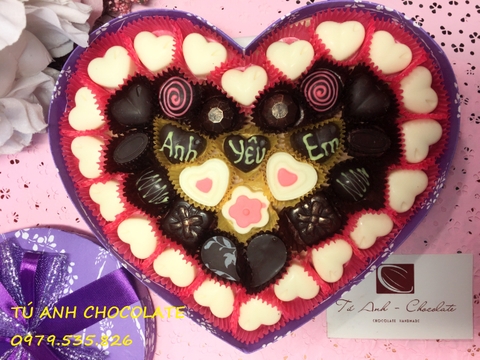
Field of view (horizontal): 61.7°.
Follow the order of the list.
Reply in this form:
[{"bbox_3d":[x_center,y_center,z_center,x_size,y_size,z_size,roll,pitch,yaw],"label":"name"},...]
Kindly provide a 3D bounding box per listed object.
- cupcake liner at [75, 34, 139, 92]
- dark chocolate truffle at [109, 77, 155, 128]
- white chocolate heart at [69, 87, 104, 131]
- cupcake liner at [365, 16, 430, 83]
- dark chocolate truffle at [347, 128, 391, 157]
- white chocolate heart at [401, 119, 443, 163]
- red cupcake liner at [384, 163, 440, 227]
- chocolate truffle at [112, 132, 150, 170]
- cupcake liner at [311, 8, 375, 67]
[{"bbox_3d":[-0.075,-0.067,0.237,0.034,0.022,0.033,0,93,0],"label":"cupcake liner"},{"bbox_3d":[-0.062,-0.043,0.233,0.026,0.016,0.024,-42,92,2],"label":"dark chocolate truffle"},{"bbox_3d":[-0.098,-0.045,0.257,0.025,0.013,0.028,20,98,4],"label":"white chocolate heart"},{"bbox_3d":[0.084,-0.070,0.225,0.033,0.020,0.033,0,93,0],"label":"cupcake liner"},{"bbox_3d":[0.072,-0.021,0.229,0.025,0.014,0.017,3,93,0],"label":"dark chocolate truffle"},{"bbox_3d":[0.104,-0.024,0.238,0.025,0.014,0.028,33,89,1],"label":"white chocolate heart"},{"bbox_3d":[0.095,0.007,0.230,0.033,0.020,0.033,0,93,0],"label":"red cupcake liner"},{"bbox_3d":[-0.061,-0.018,0.230,0.024,0.014,0.015,-36,93,2],"label":"chocolate truffle"},{"bbox_3d":[0.060,-0.082,0.237,0.036,0.019,0.033,0,93,5],"label":"cupcake liner"}]

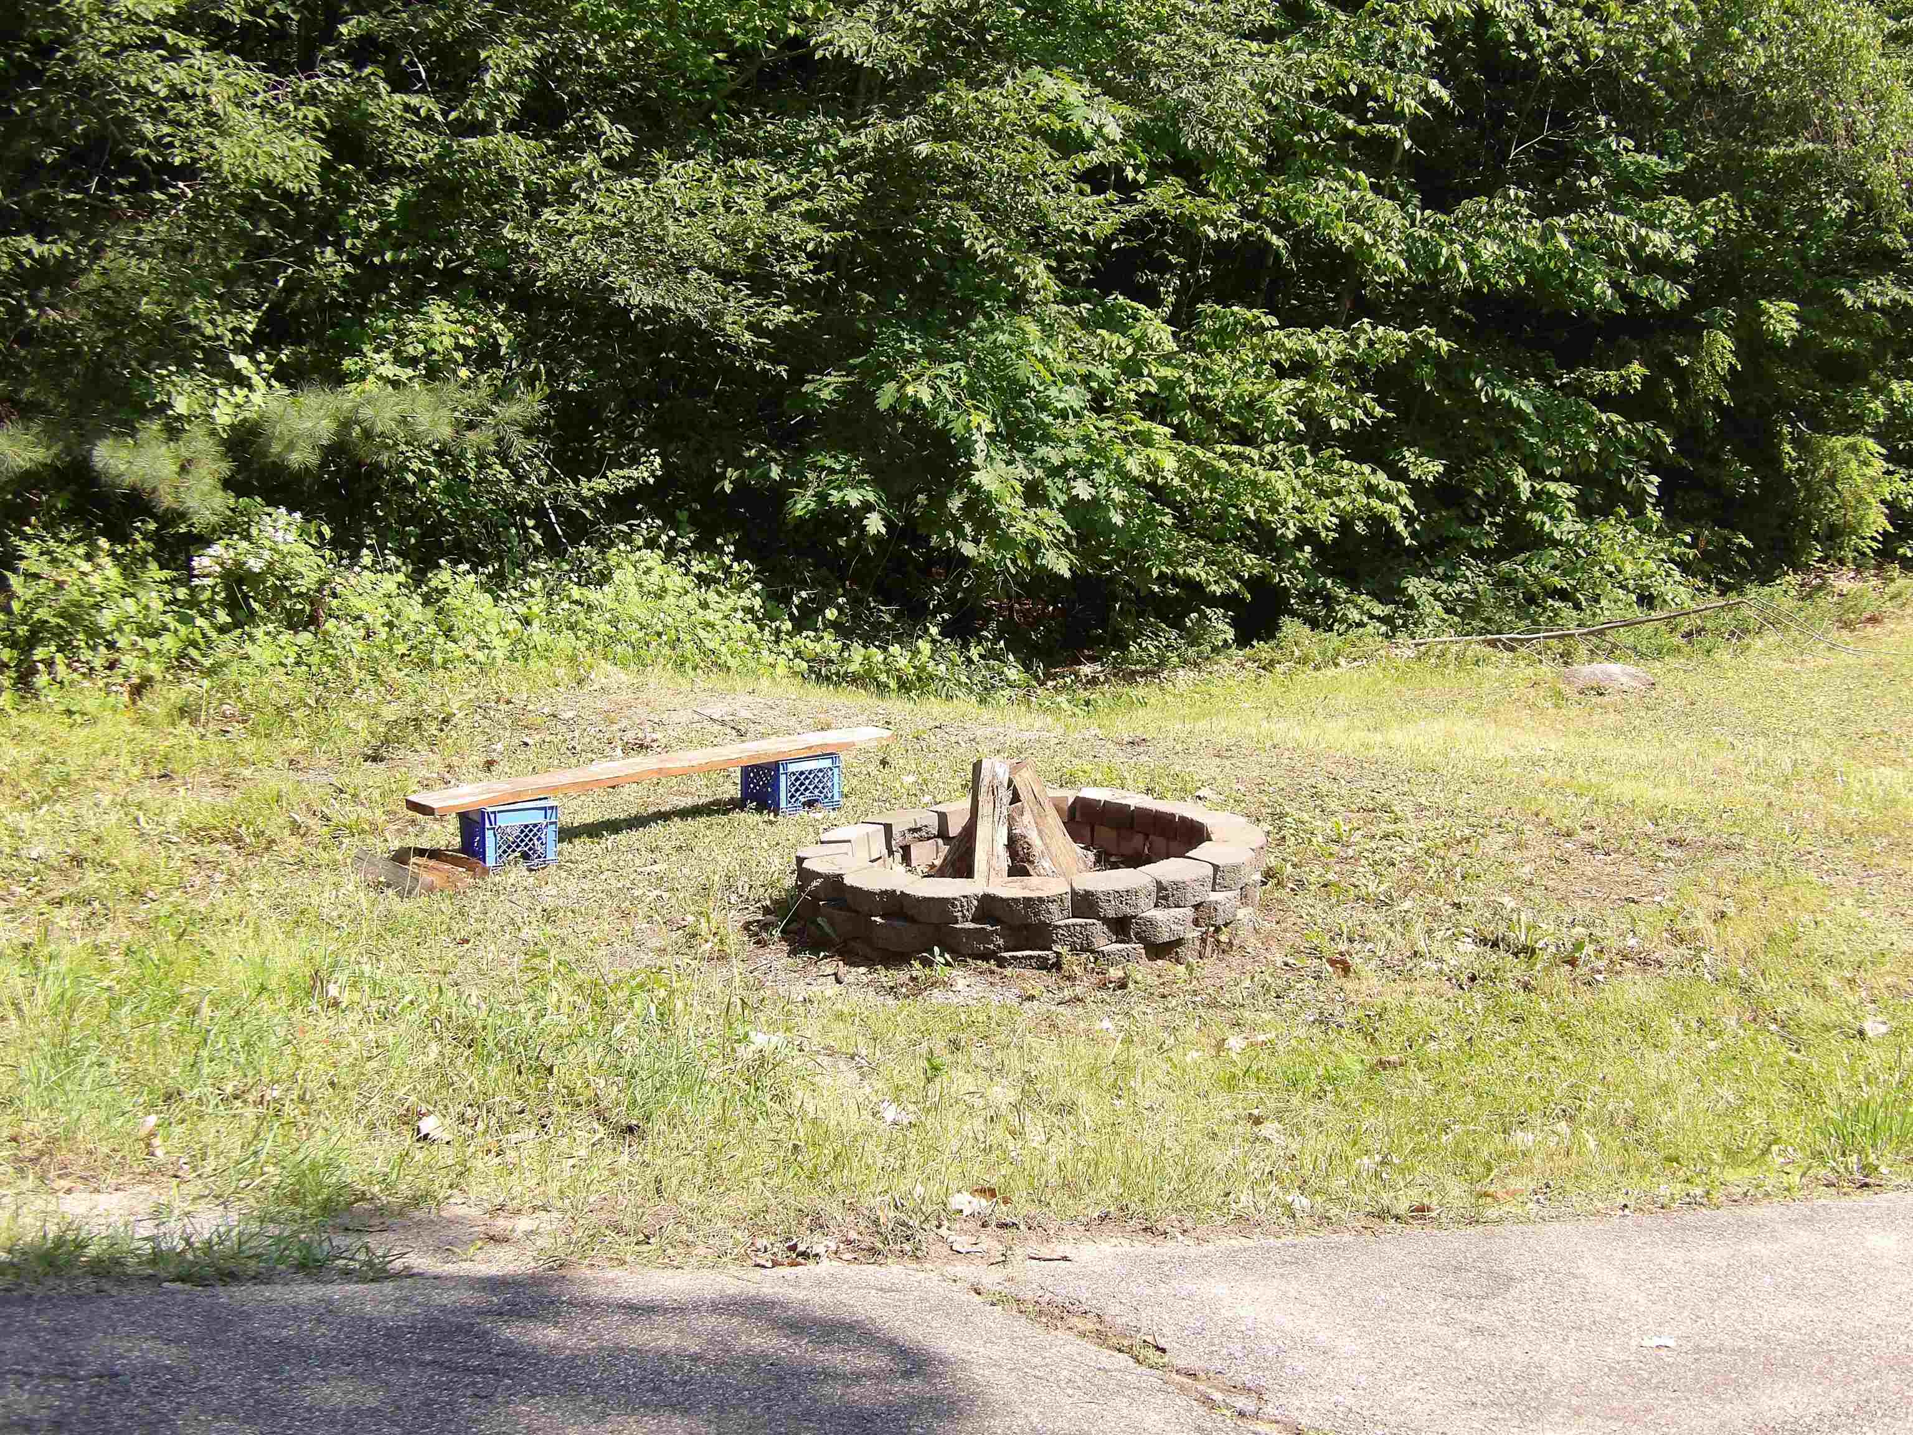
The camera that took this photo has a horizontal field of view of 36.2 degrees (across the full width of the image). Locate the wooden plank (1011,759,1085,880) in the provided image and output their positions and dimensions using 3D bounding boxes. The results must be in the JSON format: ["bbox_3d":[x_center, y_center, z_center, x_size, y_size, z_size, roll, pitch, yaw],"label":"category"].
[{"bbox_3d":[0.350,0.429,11.150,0.110,0.540,0.100,-18,-6,-14],"label":"wooden plank"}]

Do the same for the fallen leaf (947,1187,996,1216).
[{"bbox_3d":[0.040,1.244,7.500,0.120,0.050,0.100,-1,7,0],"label":"fallen leaf"}]

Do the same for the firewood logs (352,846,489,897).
[{"bbox_3d":[-2.271,0.654,12.450,0.360,0.100,0.580,-9,12,-33],"label":"firewood logs"}]

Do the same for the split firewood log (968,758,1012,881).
[{"bbox_3d":[0.126,0.401,11.000,0.130,0.530,0.110,4,-9,-17],"label":"split firewood log"}]

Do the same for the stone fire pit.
[{"bbox_3d":[0.286,0.612,11.223,1.790,0.270,1.790,-3,10,0],"label":"stone fire pit"}]

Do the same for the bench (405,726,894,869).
[{"bbox_3d":[-1.334,0.367,13.358,2.380,0.310,0.370,-9,11,-31],"label":"bench"}]

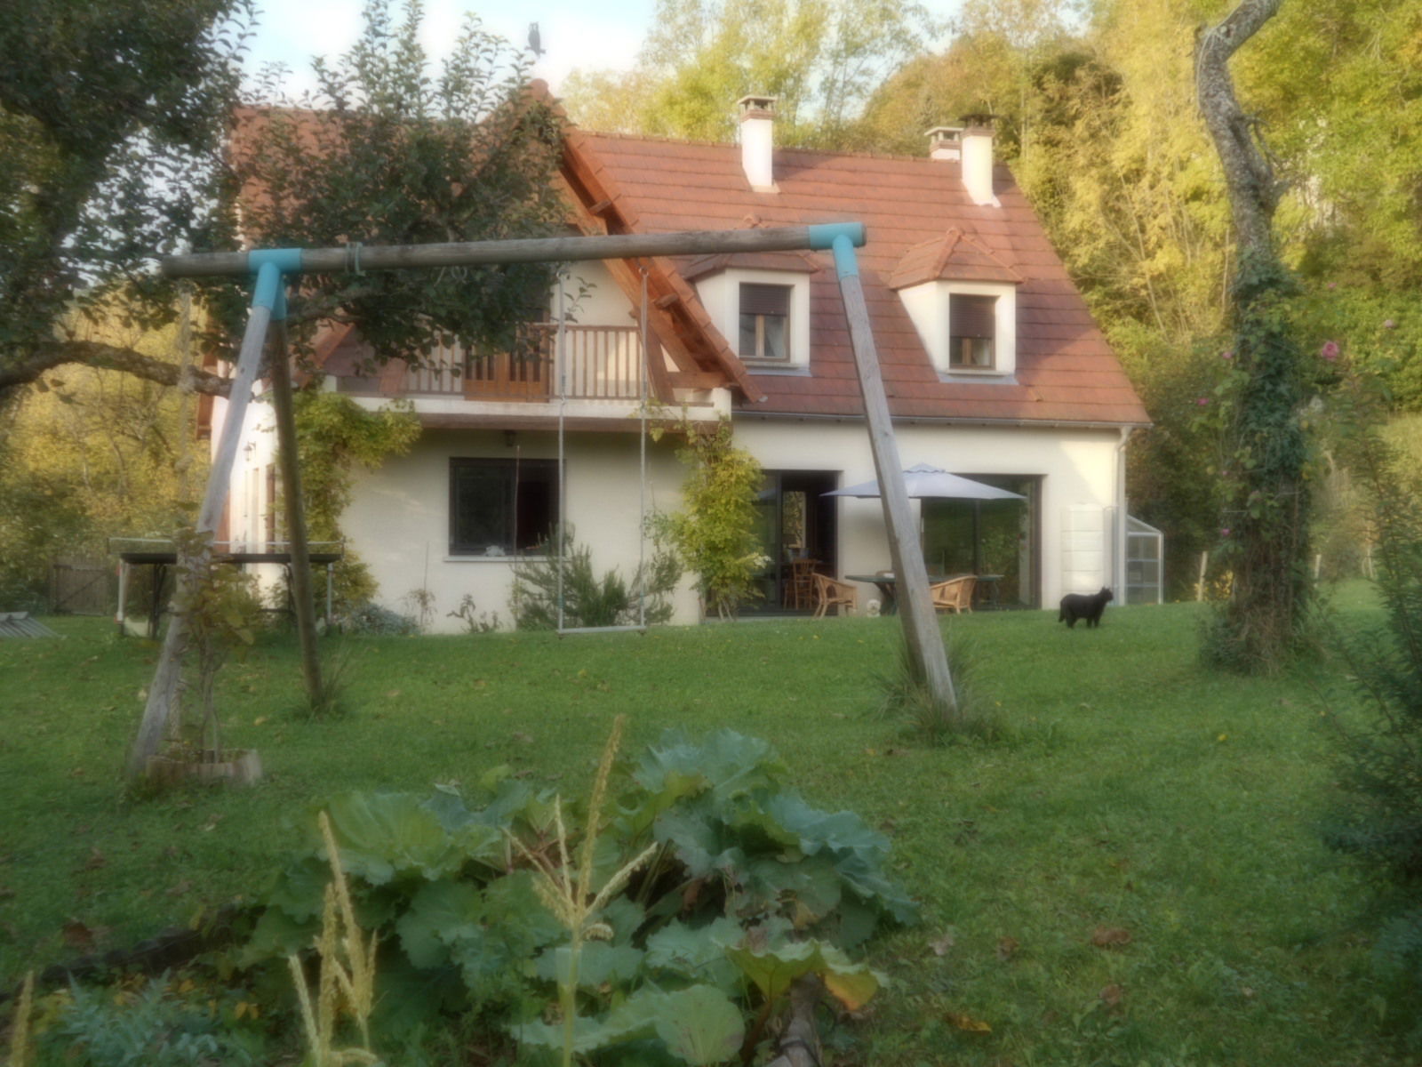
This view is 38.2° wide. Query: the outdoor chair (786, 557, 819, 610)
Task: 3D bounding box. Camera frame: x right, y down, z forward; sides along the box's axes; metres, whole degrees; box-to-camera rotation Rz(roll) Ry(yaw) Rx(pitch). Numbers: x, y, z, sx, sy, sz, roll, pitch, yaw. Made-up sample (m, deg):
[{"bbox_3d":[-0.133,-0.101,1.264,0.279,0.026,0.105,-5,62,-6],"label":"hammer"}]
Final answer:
[{"bbox_3d":[1.490,0.827,33.600,0.430,0.870,0.450,0,0,-29],"label":"outdoor chair"}]

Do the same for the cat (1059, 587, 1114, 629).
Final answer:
[{"bbox_3d":[3.468,0.692,19.000,0.510,0.385,0.170,0,0,0],"label":"cat"}]

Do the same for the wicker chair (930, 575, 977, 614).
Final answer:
[{"bbox_3d":[3.560,0.945,30.400,0.620,0.700,0.620,0,0,28],"label":"wicker chair"}]

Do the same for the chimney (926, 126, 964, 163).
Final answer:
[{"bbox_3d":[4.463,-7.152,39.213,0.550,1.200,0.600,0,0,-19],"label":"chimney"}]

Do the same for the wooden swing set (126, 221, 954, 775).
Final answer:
[{"bbox_3d":[-0.800,-0.175,10.300,4.000,2.600,2.050,0,0,3],"label":"wooden swing set"}]

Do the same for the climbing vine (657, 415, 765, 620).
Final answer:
[{"bbox_3d":[0.008,-0.221,30.200,1.500,3.000,1.000,0,0,-19],"label":"climbing vine"}]

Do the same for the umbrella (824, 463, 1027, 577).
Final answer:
[{"bbox_3d":[3.151,0.124,30.294,2.950,2.330,2.950,0,0,0],"label":"umbrella"}]

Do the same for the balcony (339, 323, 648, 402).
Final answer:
[{"bbox_3d":[-3.013,-2.271,27.847,4.217,1.080,1.100,0,0,-19],"label":"balcony"}]

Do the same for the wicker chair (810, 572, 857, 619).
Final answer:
[{"bbox_3d":[1.821,0.931,30.200,0.620,0.700,0.620,0,0,-19],"label":"wicker chair"}]

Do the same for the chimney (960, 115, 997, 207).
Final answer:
[{"bbox_3d":[4.880,-6.736,37.368,0.500,1.614,0.580,0,0,-19],"label":"chimney"}]

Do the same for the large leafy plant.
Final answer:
[{"bbox_3d":[-0.343,0.936,5.400,1.750,0.720,1.600,0,0,0],"label":"large leafy plant"}]

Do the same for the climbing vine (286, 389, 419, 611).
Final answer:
[{"bbox_3d":[-4.934,-0.419,28.200,1.850,3.100,1.000,0,0,-19],"label":"climbing vine"}]

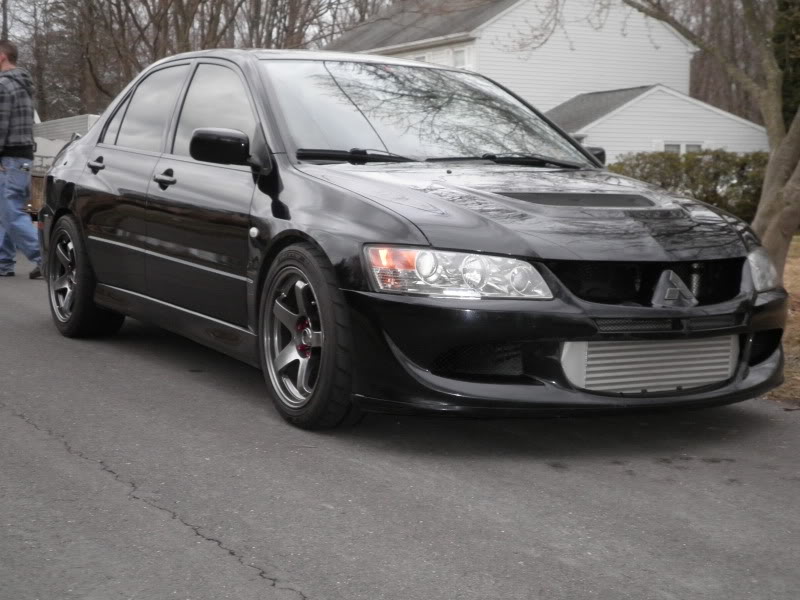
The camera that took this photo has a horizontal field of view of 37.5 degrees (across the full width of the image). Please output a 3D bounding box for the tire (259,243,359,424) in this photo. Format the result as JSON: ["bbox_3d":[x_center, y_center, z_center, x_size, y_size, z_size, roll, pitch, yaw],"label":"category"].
[{"bbox_3d":[-0.261,0.121,4.002,0.245,0.635,0.635,-3,7,-34],"label":"tire"}]

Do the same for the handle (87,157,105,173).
[{"bbox_3d":[-1.486,-0.658,5.761,0.055,0.085,0.220,-3,7,-32],"label":"handle"}]

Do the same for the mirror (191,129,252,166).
[{"bbox_3d":[-0.661,-0.569,4.361,0.215,0.140,0.125,-3,7,-32],"label":"mirror"}]

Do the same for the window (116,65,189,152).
[{"bbox_3d":[-1.118,-0.871,5.381,0.060,0.420,0.640,23,-7,-32],"label":"window"}]

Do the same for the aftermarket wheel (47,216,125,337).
[{"bbox_3d":[-1.651,-0.128,6.215,0.245,0.635,0.635,-3,7,-32],"label":"aftermarket wheel"}]

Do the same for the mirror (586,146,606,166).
[{"bbox_3d":[0.840,-0.635,5.297,0.215,0.140,0.125,-3,7,-32],"label":"mirror"}]

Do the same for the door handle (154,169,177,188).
[{"bbox_3d":[-1.000,-0.513,4.991,0.055,0.085,0.220,-3,7,-32],"label":"door handle"}]

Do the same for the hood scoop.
[{"bbox_3d":[0.624,-0.344,3.990,0.600,0.050,0.180,-3,17,-32],"label":"hood scoop"}]

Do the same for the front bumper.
[{"bbox_3d":[0.708,0.128,3.888,1.740,0.390,0.600,-3,7,-32],"label":"front bumper"}]

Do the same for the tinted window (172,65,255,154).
[{"bbox_3d":[-0.716,-0.779,4.742,0.060,0.457,0.840,21,-6,-32],"label":"tinted window"}]

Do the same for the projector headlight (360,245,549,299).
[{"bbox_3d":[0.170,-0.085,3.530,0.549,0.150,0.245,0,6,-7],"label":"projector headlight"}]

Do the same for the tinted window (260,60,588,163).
[{"bbox_3d":[0.099,-0.769,4.803,1.400,0.130,0.850,-3,40,-32],"label":"tinted window"}]

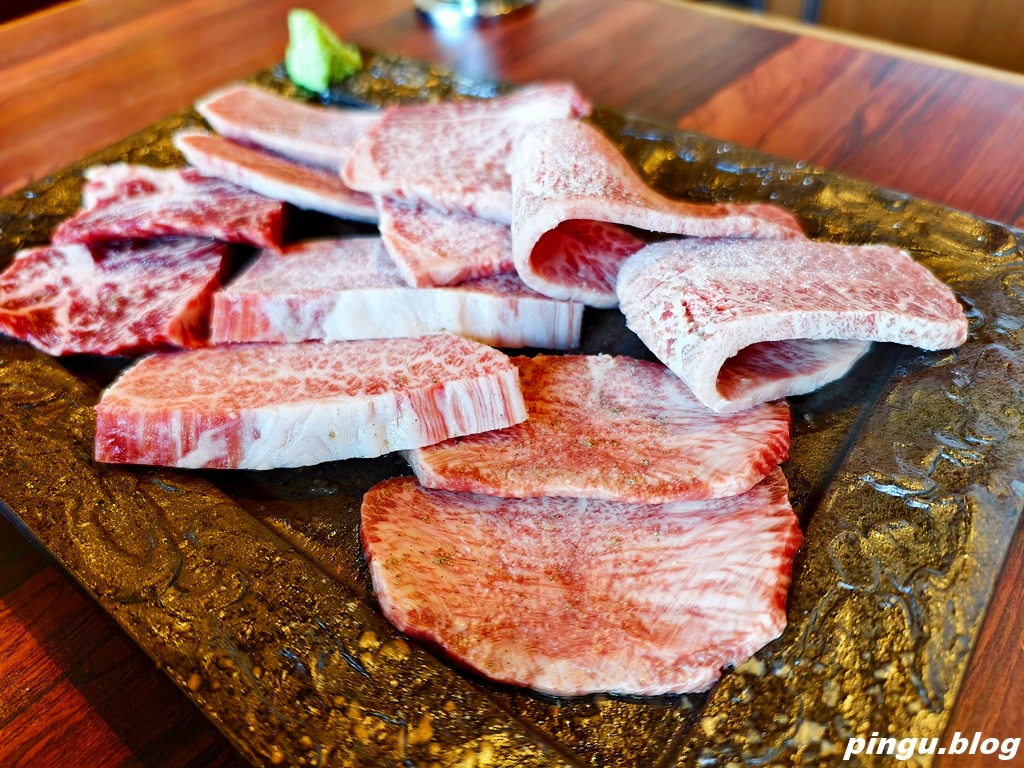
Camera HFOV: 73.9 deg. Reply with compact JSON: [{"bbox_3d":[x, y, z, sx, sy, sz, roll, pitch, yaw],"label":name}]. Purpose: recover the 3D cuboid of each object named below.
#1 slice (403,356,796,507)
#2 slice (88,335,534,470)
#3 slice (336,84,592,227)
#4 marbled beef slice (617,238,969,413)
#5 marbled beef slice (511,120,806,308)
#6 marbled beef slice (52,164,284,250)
[{"bbox_3d":[0.022,0.011,0.177,0.098,0.010,0.050,-2,42,2],"label":"slice"},{"bbox_3d":[-0.053,0.003,0.179,0.115,0.021,0.029,-4,48,5],"label":"slice"},{"bbox_3d":[-0.014,-0.077,0.233,0.083,0.025,0.076,4,48,7],"label":"slice"},{"bbox_3d":[0.074,-0.018,0.181,0.093,0.035,0.032,-7,48,-13],"label":"marbled beef slice"},{"bbox_3d":[0.047,-0.052,0.209,0.095,0.044,0.039,-6,48,-10],"label":"marbled beef slice"},{"bbox_3d":[-0.122,-0.063,0.247,0.083,0.019,0.048,1,48,5],"label":"marbled beef slice"}]

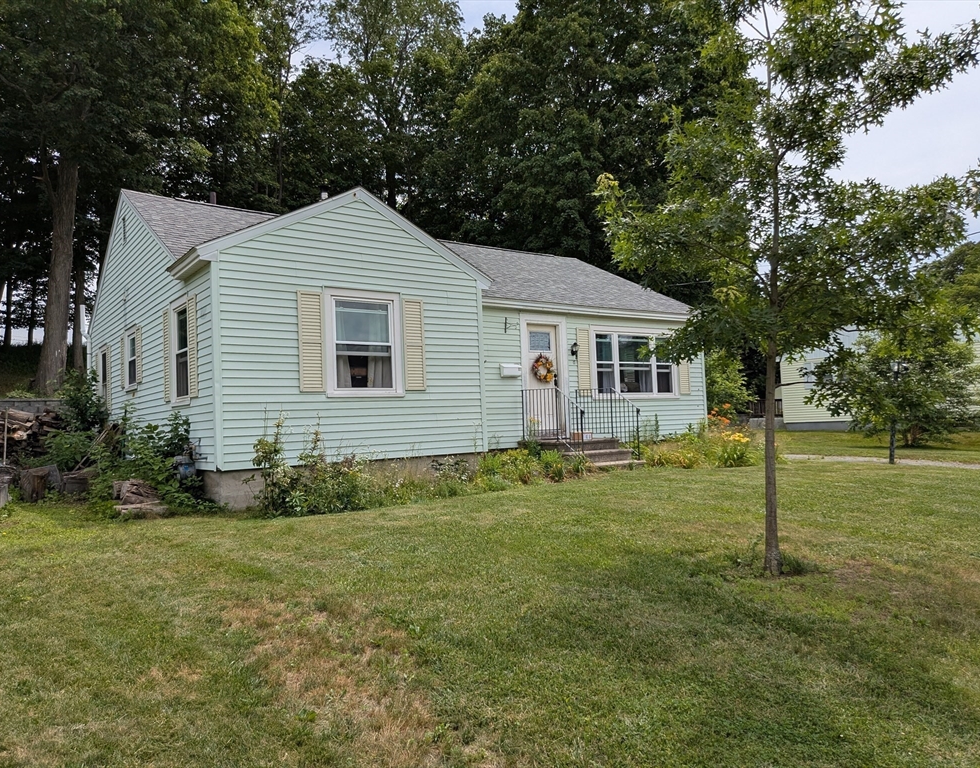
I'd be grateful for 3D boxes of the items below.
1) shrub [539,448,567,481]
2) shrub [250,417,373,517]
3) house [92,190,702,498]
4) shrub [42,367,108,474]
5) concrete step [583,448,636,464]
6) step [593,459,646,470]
[{"bbox_3d":[0.970,1.265,11.021,0.420,0.500,0.420,-2,-3,0],"label":"shrub"},{"bbox_3d":[-2.136,0.999,8.495,1.350,1.150,0.900,0,-4,-38],"label":"shrub"},{"bbox_3d":[-1.765,-0.869,15.505,11.383,5.337,9.515,0,-4,-38],"label":"house"},{"bbox_3d":[-7.147,0.700,12.271,1.200,1.850,1.200,0,-4,-38],"label":"shrub"},{"bbox_3d":[1.855,1.258,12.068,1.419,0.190,0.303,0,-4,-38],"label":"concrete step"},{"bbox_3d":[2.038,1.397,11.830,1.419,0.138,0.311,0,-4,-38],"label":"step"}]

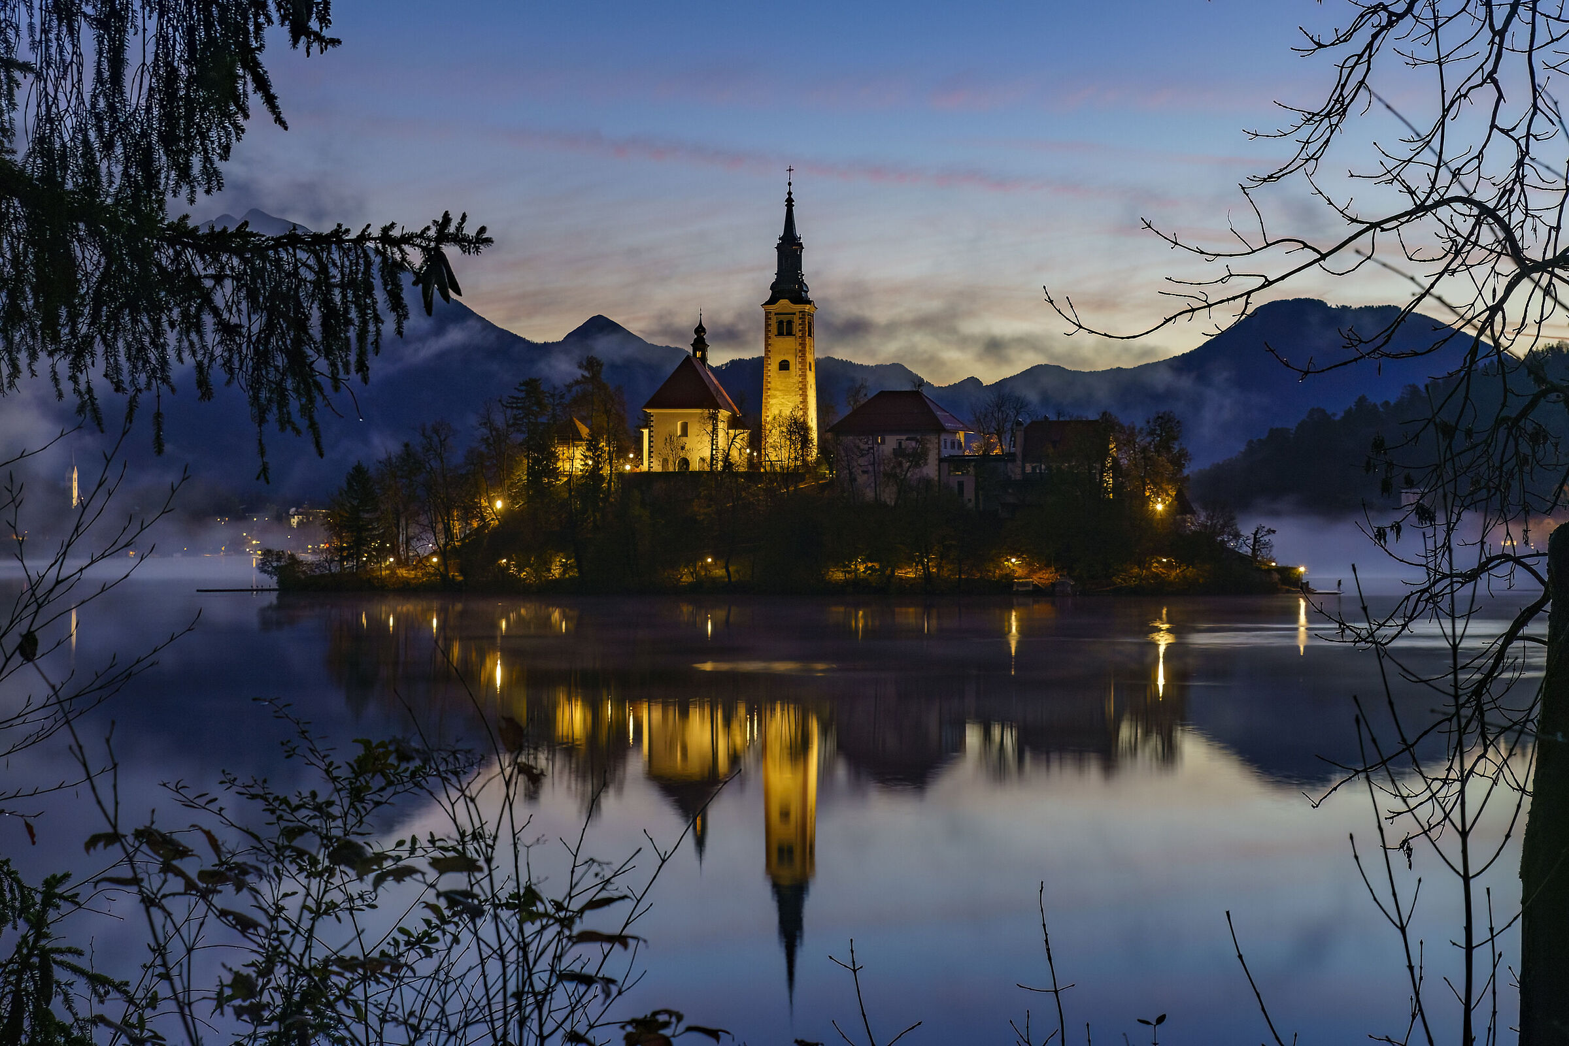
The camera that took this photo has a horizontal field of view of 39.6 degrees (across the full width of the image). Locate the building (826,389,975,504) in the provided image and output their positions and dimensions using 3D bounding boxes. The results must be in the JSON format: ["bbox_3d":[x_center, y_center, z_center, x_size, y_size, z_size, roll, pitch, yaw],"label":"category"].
[{"bbox_3d":[19.800,-13.000,372.000,21.400,19.200,14.800,0,-1,22],"label":"building"}]

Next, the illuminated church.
[{"bbox_3d":[-8.800,-34.500,383.000,31.000,52.000,27.000,0,-1,10],"label":"illuminated church"}]

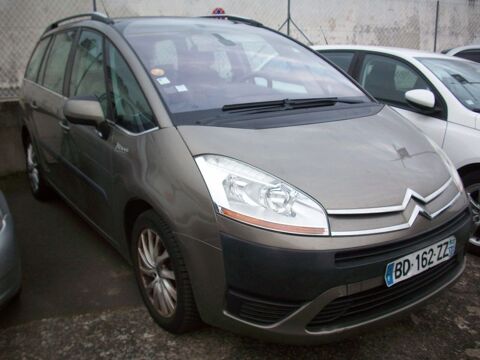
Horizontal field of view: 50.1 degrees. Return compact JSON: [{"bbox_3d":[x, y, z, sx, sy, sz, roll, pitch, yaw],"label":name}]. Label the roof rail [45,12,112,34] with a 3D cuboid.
[{"bbox_3d":[-1.320,-1.204,3.990,0.070,0.140,1.700,-11,19,-34],"label":"roof rail"}]

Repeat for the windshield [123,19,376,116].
[{"bbox_3d":[-0.014,-0.800,3.313,1.430,0.160,1.120,-11,44,-34],"label":"windshield"}]

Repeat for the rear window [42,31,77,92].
[{"bbox_3d":[-1.361,-0.906,3.876,0.050,0.480,0.610,14,4,-38],"label":"rear window"}]

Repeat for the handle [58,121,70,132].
[{"bbox_3d":[-1.219,-0.375,3.563,0.050,0.050,0.200,-11,19,-34],"label":"handle"}]

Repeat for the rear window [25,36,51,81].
[{"bbox_3d":[-1.764,-1.042,4.445,0.060,0.410,0.680,15,6,-33],"label":"rear window"}]

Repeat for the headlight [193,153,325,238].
[{"bbox_3d":[0.071,0.072,2.288,0.350,0.280,0.590,-11,19,-34],"label":"headlight"}]

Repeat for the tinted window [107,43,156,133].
[{"bbox_3d":[-0.626,-0.538,2.865,0.060,0.500,0.970,14,4,-38],"label":"tinted window"}]

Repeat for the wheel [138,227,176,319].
[{"bbox_3d":[-0.361,0.473,2.716,0.180,0.460,0.460,-11,19,-34],"label":"wheel"}]

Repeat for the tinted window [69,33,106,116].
[{"bbox_3d":[-0.941,-0.705,3.299,0.050,0.540,0.880,14,4,-38],"label":"tinted window"}]

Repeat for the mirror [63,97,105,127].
[{"bbox_3d":[-0.902,-0.395,2.957,0.230,0.180,0.160,-11,19,-34],"label":"mirror"}]

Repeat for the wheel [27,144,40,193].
[{"bbox_3d":[-1.905,-0.126,4.884,0.180,0.455,0.455,-11,19,-34],"label":"wheel"}]

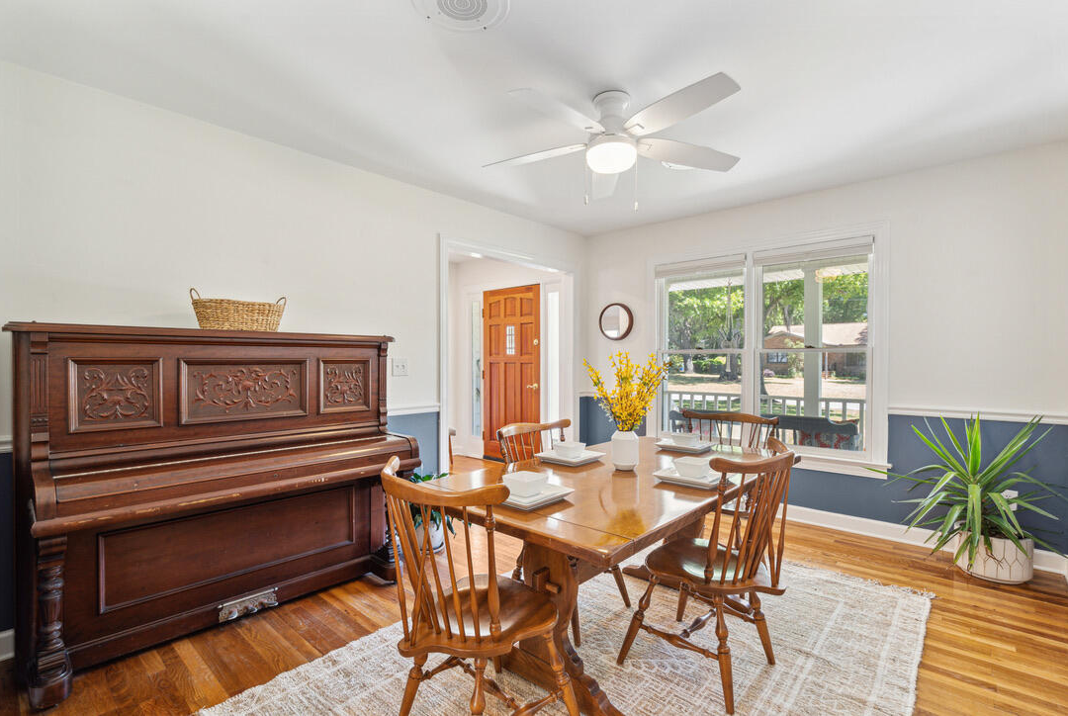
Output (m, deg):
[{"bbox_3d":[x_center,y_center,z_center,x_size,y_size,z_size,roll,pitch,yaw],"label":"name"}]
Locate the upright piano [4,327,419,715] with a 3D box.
[{"bbox_3d":[-1.385,0.543,2.310,0.630,1.335,1.570,0,0,43],"label":"upright piano"}]

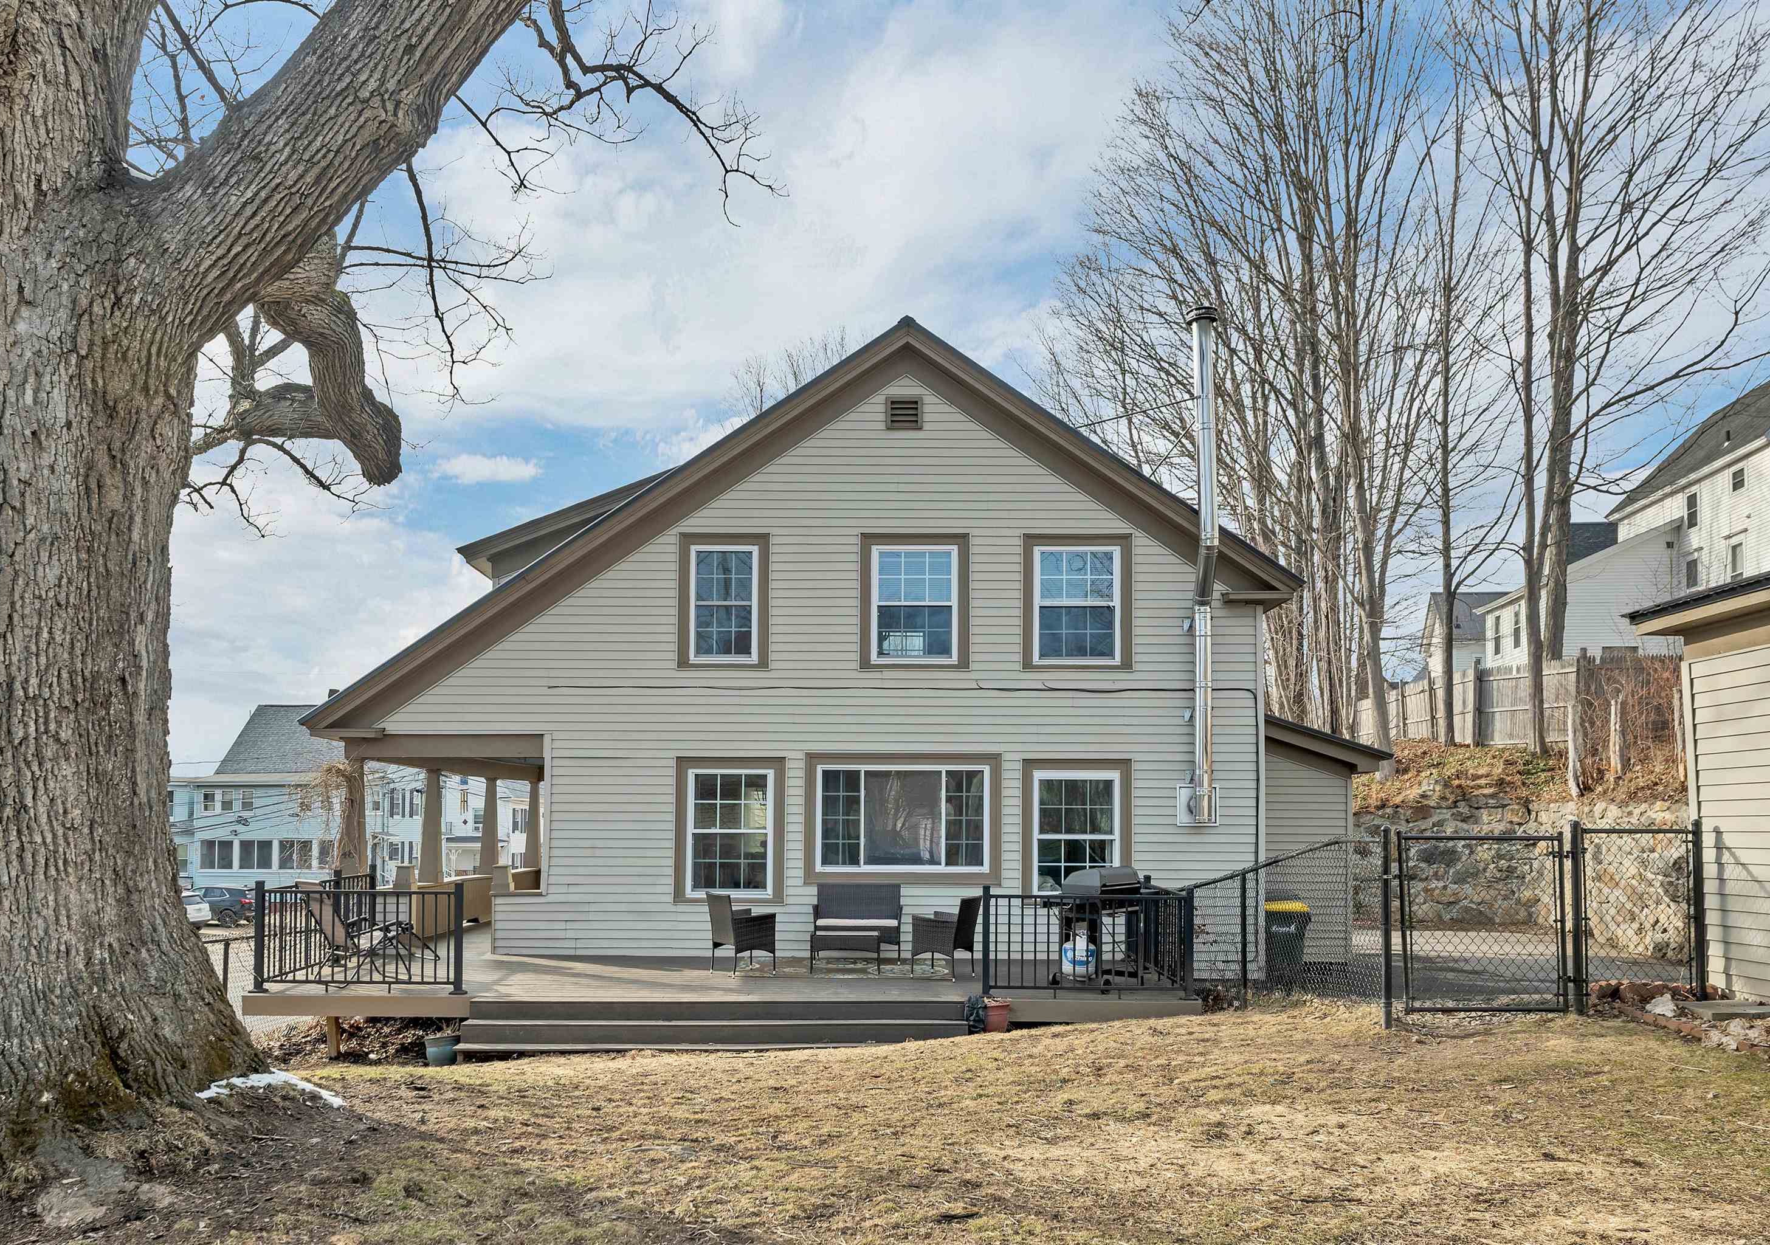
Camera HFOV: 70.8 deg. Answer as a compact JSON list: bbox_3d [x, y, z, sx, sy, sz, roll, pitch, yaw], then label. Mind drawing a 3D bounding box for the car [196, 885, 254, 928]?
[{"bbox_3d":[-28.900,12.050,52.800,4.600,1.660,1.840,0,-3,6],"label":"car"}]

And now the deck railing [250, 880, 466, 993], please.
[{"bbox_3d":[-4.680,2.800,11.050,1.880,0.990,0.100,0,-3,0],"label":"deck railing"}]

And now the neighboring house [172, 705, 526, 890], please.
[{"bbox_3d":[-25.800,9.400,64.000,16.500,9.600,10.000,0,-3,0],"label":"neighboring house"}]

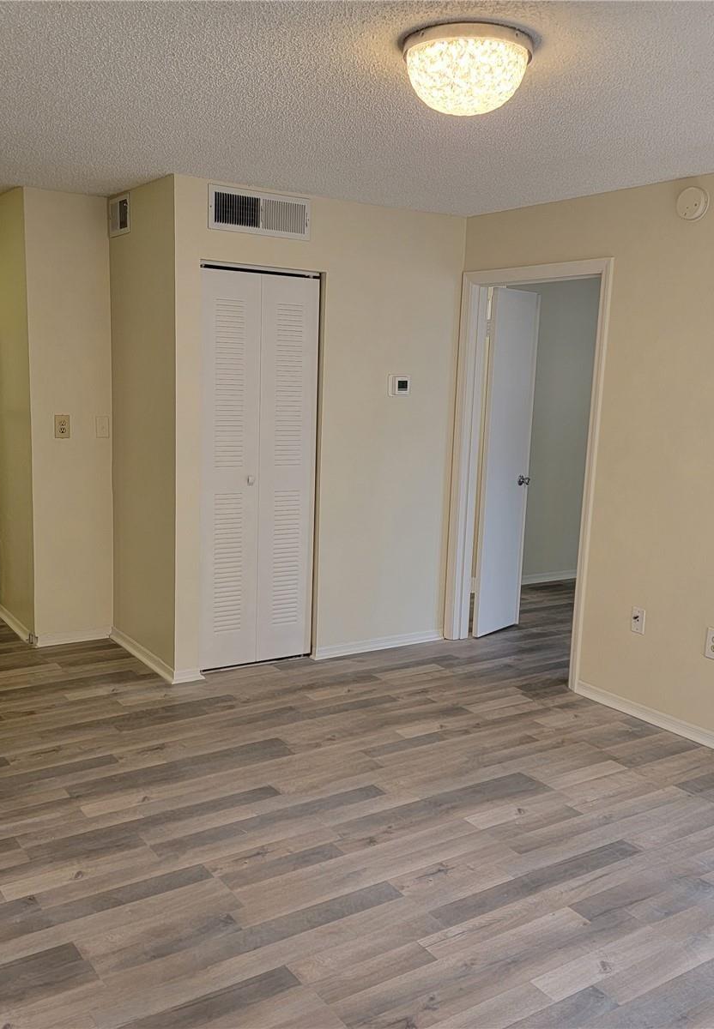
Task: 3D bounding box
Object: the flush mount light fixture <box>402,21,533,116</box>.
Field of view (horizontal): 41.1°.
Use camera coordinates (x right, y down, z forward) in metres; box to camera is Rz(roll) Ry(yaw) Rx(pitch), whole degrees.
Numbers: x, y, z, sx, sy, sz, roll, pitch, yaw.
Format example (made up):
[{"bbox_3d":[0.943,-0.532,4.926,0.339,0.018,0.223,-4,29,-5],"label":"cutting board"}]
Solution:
[{"bbox_3d":[0.280,-1.115,2.438,0.325,0.167,0.325,2,9,0],"label":"flush mount light fixture"}]

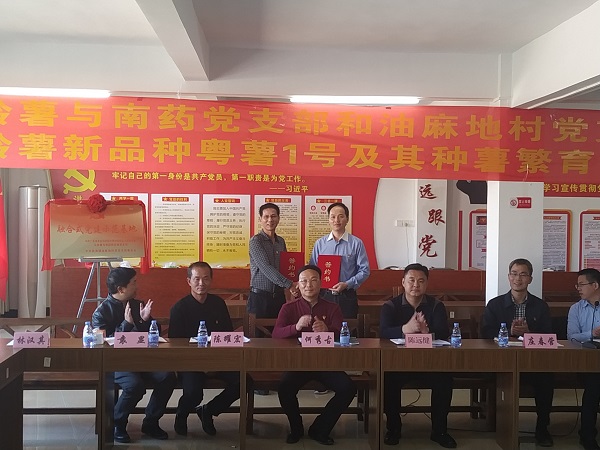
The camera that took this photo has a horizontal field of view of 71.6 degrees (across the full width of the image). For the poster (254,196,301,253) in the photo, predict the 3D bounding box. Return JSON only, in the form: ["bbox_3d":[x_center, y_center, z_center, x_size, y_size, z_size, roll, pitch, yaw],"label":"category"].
[{"bbox_3d":[-0.334,0.105,6.400,0.720,1.130,0.020,1,2,-3],"label":"poster"}]

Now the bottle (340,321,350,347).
[{"bbox_3d":[0.291,0.702,2.667,0.062,0.156,0.062,1,2,-3],"label":"bottle"}]

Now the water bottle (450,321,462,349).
[{"bbox_3d":[1.020,0.720,2.710,0.064,0.166,0.064,1,2,-3],"label":"water bottle"}]

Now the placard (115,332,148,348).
[{"bbox_3d":[-1.039,0.708,2.567,0.206,0.092,0.045,1,2,-3],"label":"placard"}]

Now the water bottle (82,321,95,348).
[{"bbox_3d":[-1.324,0.689,2.610,0.064,0.166,0.064,1,2,-3],"label":"water bottle"}]

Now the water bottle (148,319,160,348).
[{"bbox_3d":[-0.920,0.687,2.630,0.064,0.166,0.064,1,2,-3],"label":"water bottle"}]

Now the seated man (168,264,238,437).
[{"bbox_3d":[-0.662,0.889,3.060,0.560,1.230,0.650,0,2,-9],"label":"seated man"}]

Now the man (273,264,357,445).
[{"bbox_3d":[0.098,0.906,3.080,0.570,1.210,0.620,1,2,-3],"label":"man"}]

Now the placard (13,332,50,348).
[{"bbox_3d":[-1.668,0.718,2.585,0.212,0.092,0.070,1,2,-3],"label":"placard"}]

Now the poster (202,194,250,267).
[{"bbox_3d":[-0.921,0.088,5.250,0.598,0.934,0.015,1,2,-3],"label":"poster"}]

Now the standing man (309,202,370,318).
[{"bbox_3d":[0.307,0.680,3.700,0.600,1.690,0.420,1,2,9],"label":"standing man"}]

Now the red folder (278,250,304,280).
[{"bbox_3d":[-0.062,0.379,3.560,0.205,0.287,0.015,1,2,-6],"label":"red folder"}]

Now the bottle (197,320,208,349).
[{"bbox_3d":[-0.618,0.695,2.650,0.064,0.166,0.064,1,2,-3],"label":"bottle"}]

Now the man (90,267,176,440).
[{"bbox_3d":[-1.233,0.928,3.080,0.550,1.200,0.680,0,2,-30],"label":"man"}]

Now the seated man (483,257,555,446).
[{"bbox_3d":[1.631,0.924,3.120,0.540,1.270,0.660,1,2,0],"label":"seated man"}]

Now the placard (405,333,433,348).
[{"bbox_3d":[0.769,0.753,2.690,0.175,0.090,0.065,1,2,-3],"label":"placard"}]

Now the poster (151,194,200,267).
[{"bbox_3d":[-1.558,0.083,5.200,0.602,0.929,0.015,1,2,-3],"label":"poster"}]

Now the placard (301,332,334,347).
[{"bbox_3d":[0.117,0.726,2.637,0.206,0.092,0.045,1,2,-3],"label":"placard"}]

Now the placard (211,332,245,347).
[{"bbox_3d":[-0.452,0.715,2.603,0.206,0.092,0.045,1,2,-3],"label":"placard"}]

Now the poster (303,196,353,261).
[{"bbox_3d":[0.370,0.097,5.320,0.602,0.939,0.015,1,2,-3],"label":"poster"}]

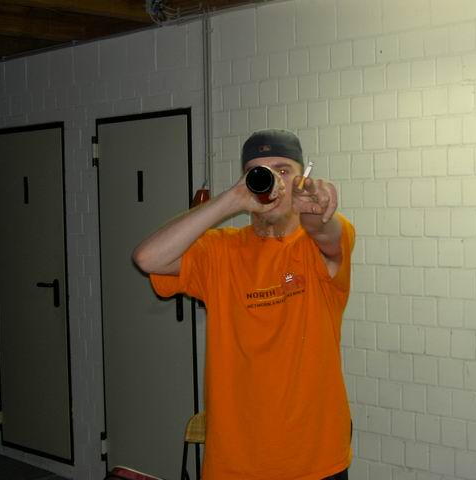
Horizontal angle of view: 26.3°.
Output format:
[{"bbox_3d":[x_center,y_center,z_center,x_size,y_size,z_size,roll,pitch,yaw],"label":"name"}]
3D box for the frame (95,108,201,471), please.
[{"bbox_3d":[-0.483,0.349,5.625,0.110,2.080,0.840,-4,3,-44],"label":"frame"}]

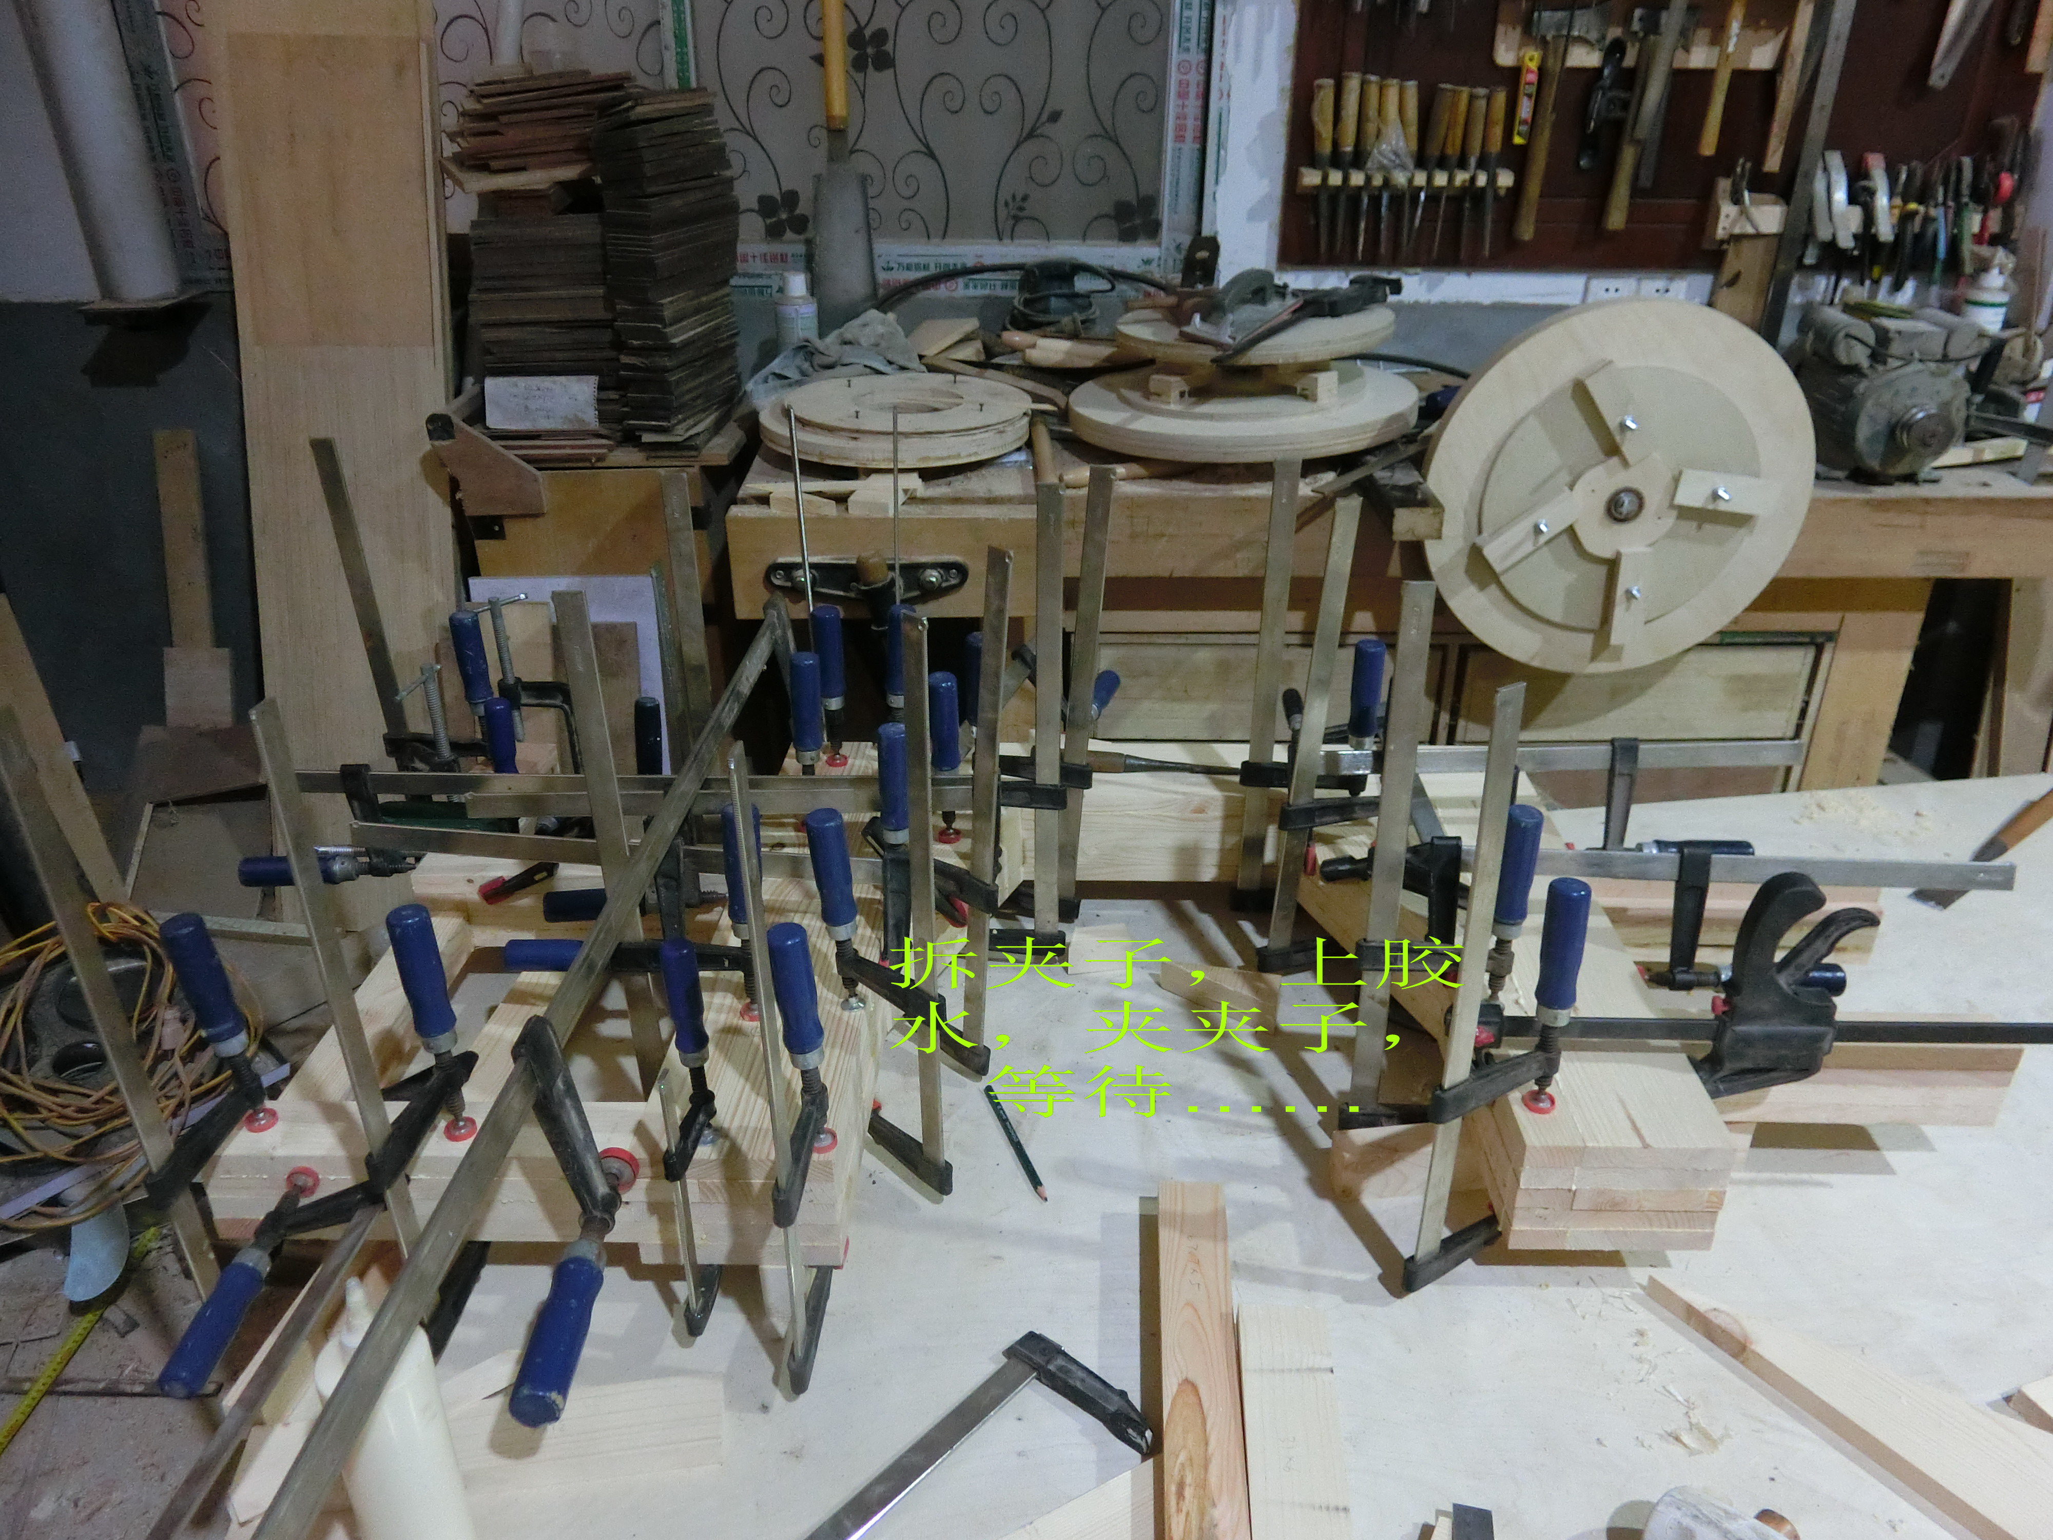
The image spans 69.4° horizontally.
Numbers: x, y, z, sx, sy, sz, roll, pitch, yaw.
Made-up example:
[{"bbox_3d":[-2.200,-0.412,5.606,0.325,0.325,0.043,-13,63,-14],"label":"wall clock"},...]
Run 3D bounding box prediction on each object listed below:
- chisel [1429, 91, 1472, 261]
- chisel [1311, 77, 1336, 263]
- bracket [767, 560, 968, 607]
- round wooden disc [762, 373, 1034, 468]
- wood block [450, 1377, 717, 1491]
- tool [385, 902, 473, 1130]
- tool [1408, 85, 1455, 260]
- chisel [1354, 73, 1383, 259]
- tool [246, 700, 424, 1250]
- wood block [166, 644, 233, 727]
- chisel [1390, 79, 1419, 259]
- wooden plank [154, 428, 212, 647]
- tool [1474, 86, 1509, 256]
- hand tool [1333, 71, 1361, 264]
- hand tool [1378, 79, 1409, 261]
[{"bbox_3d":[0.700,-0.985,2.461,0.028,0.269,0.027,2,27,-1],"label":"chisel"},{"bbox_3d":[0.488,-0.980,2.428,0.031,0.276,0.031,-4,29,2],"label":"chisel"},{"bbox_3d":[-0.207,-0.243,1.935,0.262,0.060,0.035,0,28,0],"label":"bracket"},{"bbox_3d":[-0.189,-0.523,2.168,0.400,0.052,0.395,0,28,0],"label":"round wooden disc"},{"bbox_3d":[-0.338,0.490,1.096,0.225,0.026,0.060,-3,29,-5],"label":"wood block"},{"bbox_3d":[-0.462,0.201,1.160,0.031,0.214,0.031,-1,27,0],"label":"tool"},{"bbox_3d":[0.657,-0.975,2.431,0.031,0.269,0.031,4,29,-2],"label":"tool"},{"bbox_3d":[0.555,-0.981,2.428,0.031,0.283,0.031,-2,29,1],"label":"chisel"},{"bbox_3d":[-0.462,0.192,1.022,0.010,0.530,0.027,2,29,4],"label":"tool"},{"bbox_3d":[-1.528,-0.151,2.744,0.120,0.145,0.018,0,4,0],"label":"wood block"},{"bbox_3d":[0.625,-0.982,2.437,0.028,0.276,0.028,-5,28,3],"label":"chisel"},{"bbox_3d":[-1.539,-0.422,2.715,0.070,0.393,0.018,0,9,0],"label":"wooden plank"},{"bbox_3d":[0.767,-0.978,2.439,0.028,0.266,0.028,-4,28,2],"label":"tool"},{"bbox_3d":[0.521,-0.982,2.427,0.031,0.289,0.031,-1,29,1],"label":"hand tool"},{"bbox_3d":[0.591,-0.979,2.429,0.031,0.278,0.031,-4,29,2],"label":"hand tool"}]

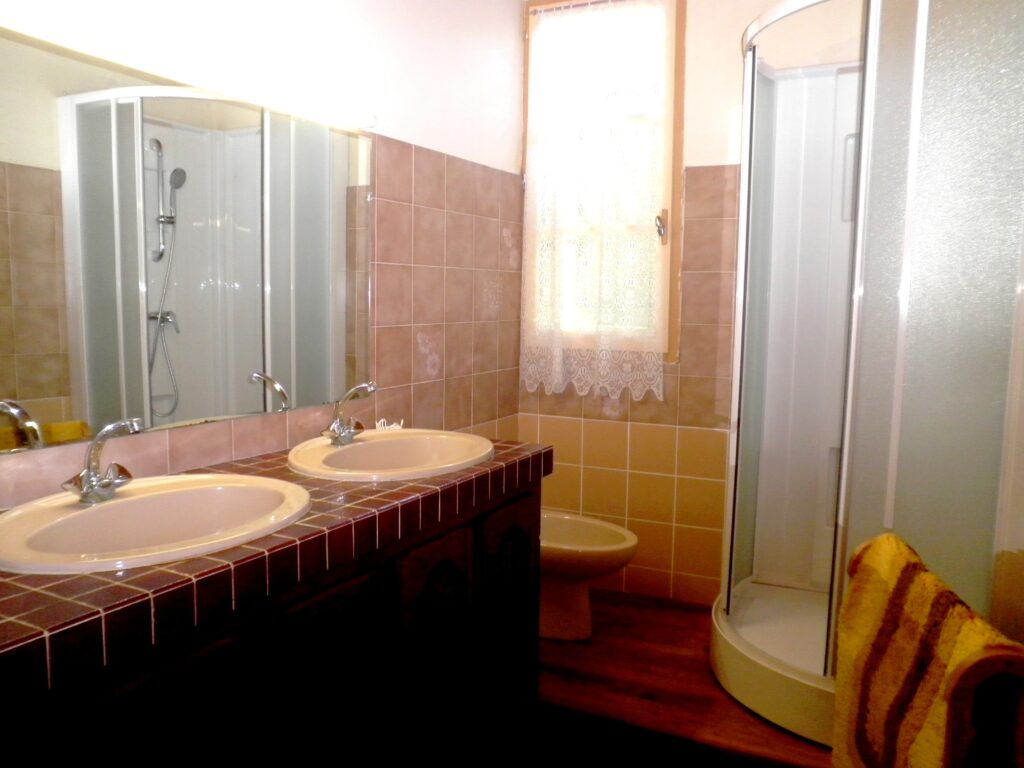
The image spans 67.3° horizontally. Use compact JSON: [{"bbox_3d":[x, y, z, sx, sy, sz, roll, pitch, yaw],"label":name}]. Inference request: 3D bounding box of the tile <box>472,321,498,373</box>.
[{"bbox_3d":[-0.105,-0.144,3.024,0.010,0.200,0.200,4,7,27],"label":"tile"}]

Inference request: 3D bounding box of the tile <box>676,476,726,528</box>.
[{"bbox_3d":[0.741,0.473,3.026,0.198,0.198,0.012,4,7,27],"label":"tile"}]

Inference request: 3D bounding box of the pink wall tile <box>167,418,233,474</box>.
[{"bbox_3d":[-0.737,0.143,1.813,0.010,0.125,0.200,4,7,27],"label":"pink wall tile"}]

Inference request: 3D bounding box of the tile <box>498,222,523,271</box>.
[{"bbox_3d":[-0.007,-0.567,3.165,0.010,0.198,0.198,4,7,27],"label":"tile"}]

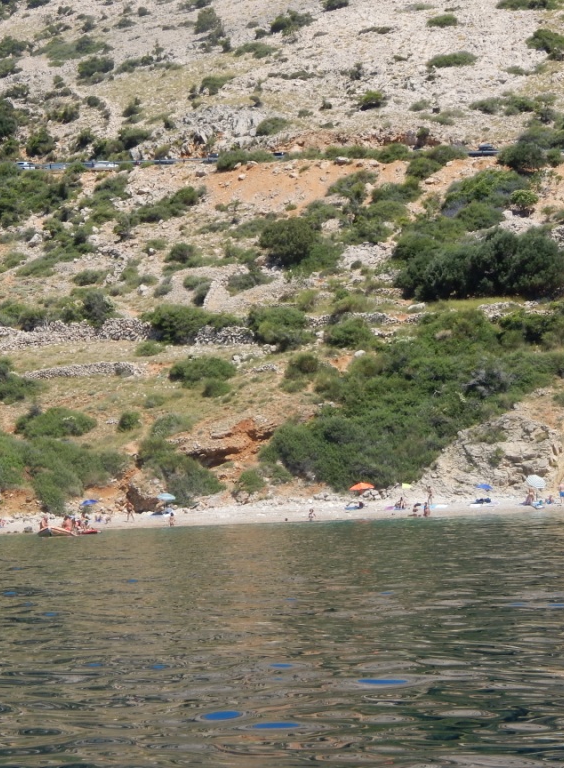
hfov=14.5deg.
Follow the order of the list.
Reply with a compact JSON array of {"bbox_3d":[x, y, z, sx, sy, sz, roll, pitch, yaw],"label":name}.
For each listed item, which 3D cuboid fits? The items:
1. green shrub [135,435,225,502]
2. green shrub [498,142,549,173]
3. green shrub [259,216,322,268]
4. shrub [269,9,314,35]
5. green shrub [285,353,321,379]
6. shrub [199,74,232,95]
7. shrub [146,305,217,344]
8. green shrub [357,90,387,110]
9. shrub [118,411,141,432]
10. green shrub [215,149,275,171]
[{"bbox_3d":[-9.287,8.000,204.000,8.000,5.840,5.500,-2,-3,-3],"label":"green shrub"},{"bbox_3d":[33.160,-30.967,304.000,7.260,3.960,6.000,-3,-3,7],"label":"green shrub"},{"bbox_3d":[0.860,-17.600,274.000,7.290,5.680,6.560,-2,-3,0],"label":"green shrub"},{"bbox_3d":[1.735,-62.819,385.000,7.460,4.040,5.000,-3,-3,1],"label":"shrub"},{"bbox_3d":[2.171,-1.817,224.000,3.430,2.390,2.900,-3,-3,1],"label":"green shrub"},{"bbox_3d":[-10.190,-46.420,345.000,4.670,2.800,3.730,-2,-3,0],"label":"shrub"},{"bbox_3d":[-11.230,-6.650,248.000,8.270,4.250,6.200,-2,-3,0],"label":"shrub"},{"bbox_3d":[13.660,-42.550,333.000,3.450,2.700,2.930,-2,-3,0],"label":"green shrub"},{"bbox_3d":[-14.524,3.583,212.000,2.010,1.830,1.900,-2,-3,-4],"label":"shrub"},{"bbox_3d":[-5.314,-32.612,323.000,8.440,2.750,4.500,-3,-3,-1],"label":"green shrub"}]

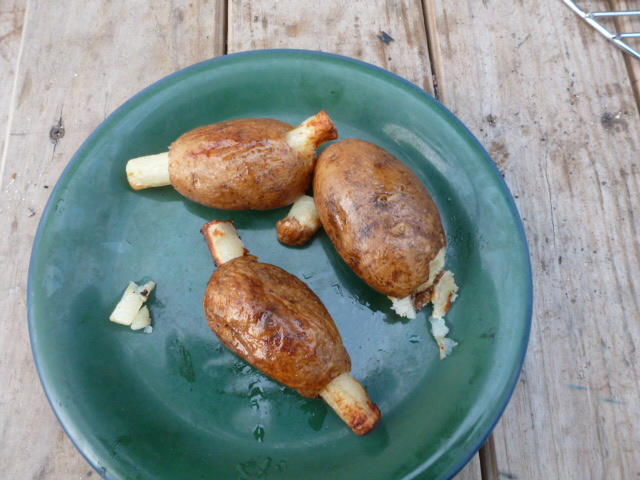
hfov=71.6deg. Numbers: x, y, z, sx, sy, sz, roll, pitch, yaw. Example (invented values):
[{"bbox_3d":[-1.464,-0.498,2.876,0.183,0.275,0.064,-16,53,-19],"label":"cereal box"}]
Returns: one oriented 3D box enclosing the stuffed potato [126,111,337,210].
[{"bbox_3d":[-0.046,-0.041,0.242,0.118,0.048,0.053,-7,74,-4],"label":"stuffed potato"}]

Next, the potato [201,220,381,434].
[{"bbox_3d":[-0.019,0.044,0.221,0.049,0.043,0.131,-41,79,-12],"label":"potato"}]

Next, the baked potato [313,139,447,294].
[{"bbox_3d":[0.032,-0.012,0.235,0.056,0.049,0.097,-29,77,-10],"label":"baked potato"}]

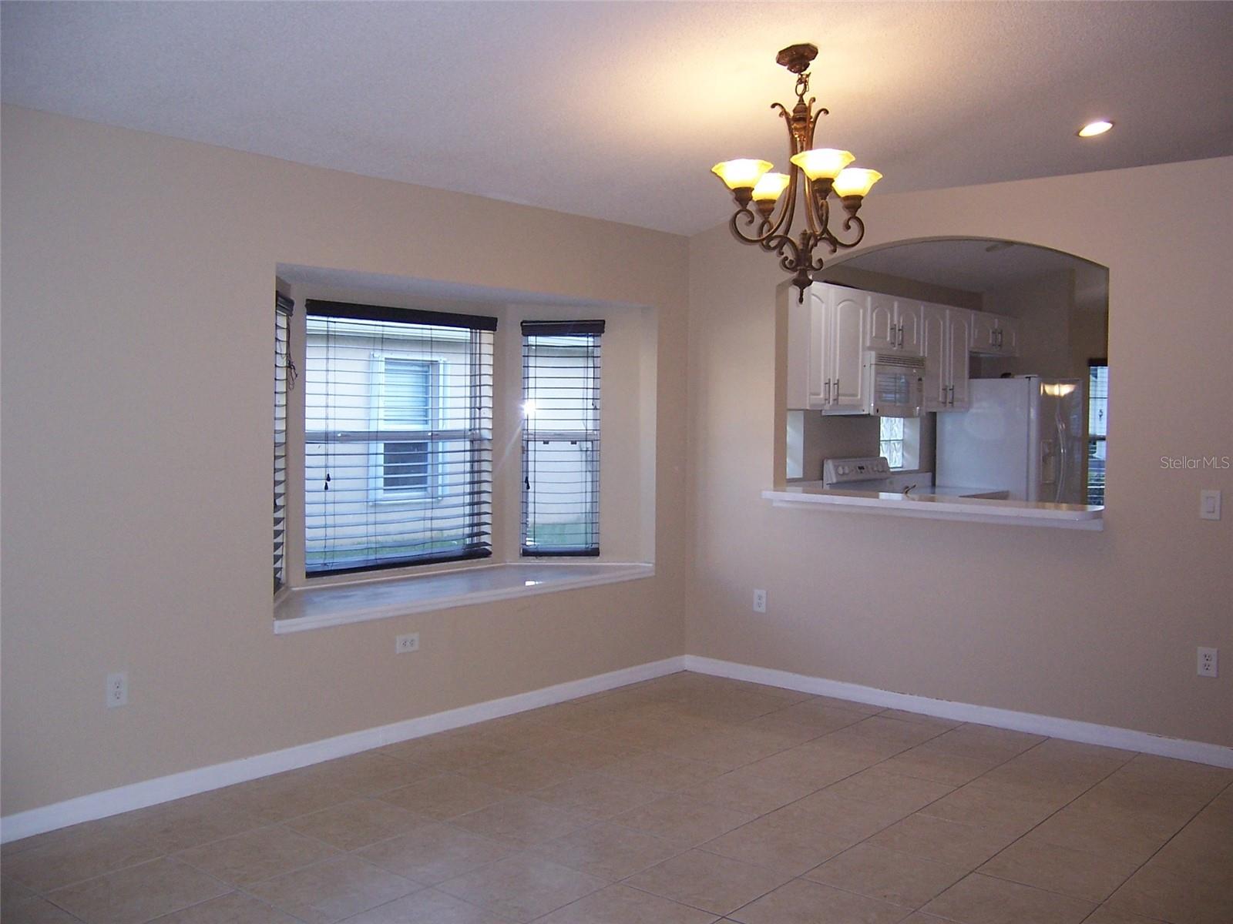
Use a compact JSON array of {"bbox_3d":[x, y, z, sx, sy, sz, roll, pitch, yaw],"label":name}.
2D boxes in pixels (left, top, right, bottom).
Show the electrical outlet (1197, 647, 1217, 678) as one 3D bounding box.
[{"bbox_3d":[2.406,0.818,4.786,0.072,0.116,0.010,2,3,42],"label":"electrical outlet"}]

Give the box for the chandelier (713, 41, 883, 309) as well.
[{"bbox_3d":[0.515,-0.801,3.303,0.490,0.705,0.490,0,2,0],"label":"chandelier"}]

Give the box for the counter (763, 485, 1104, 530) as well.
[{"bbox_3d":[1.499,0.216,5.650,1.720,0.095,0.420,2,3,42],"label":"counter"}]

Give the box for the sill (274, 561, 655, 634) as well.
[{"bbox_3d":[-0.829,0.617,5.744,0.740,0.060,2.350,2,3,42],"label":"sill"}]

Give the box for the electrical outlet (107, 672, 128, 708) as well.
[{"bbox_3d":[-1.767,0.808,4.164,0.010,0.116,0.072,2,3,42],"label":"electrical outlet"}]

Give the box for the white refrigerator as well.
[{"bbox_3d":[3.005,0.242,8.891,0.800,1.725,0.880,2,3,42],"label":"white refrigerator"}]

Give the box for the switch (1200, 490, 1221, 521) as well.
[{"bbox_3d":[2.409,0.176,4.764,0.072,0.117,0.010,2,3,42],"label":"switch"}]

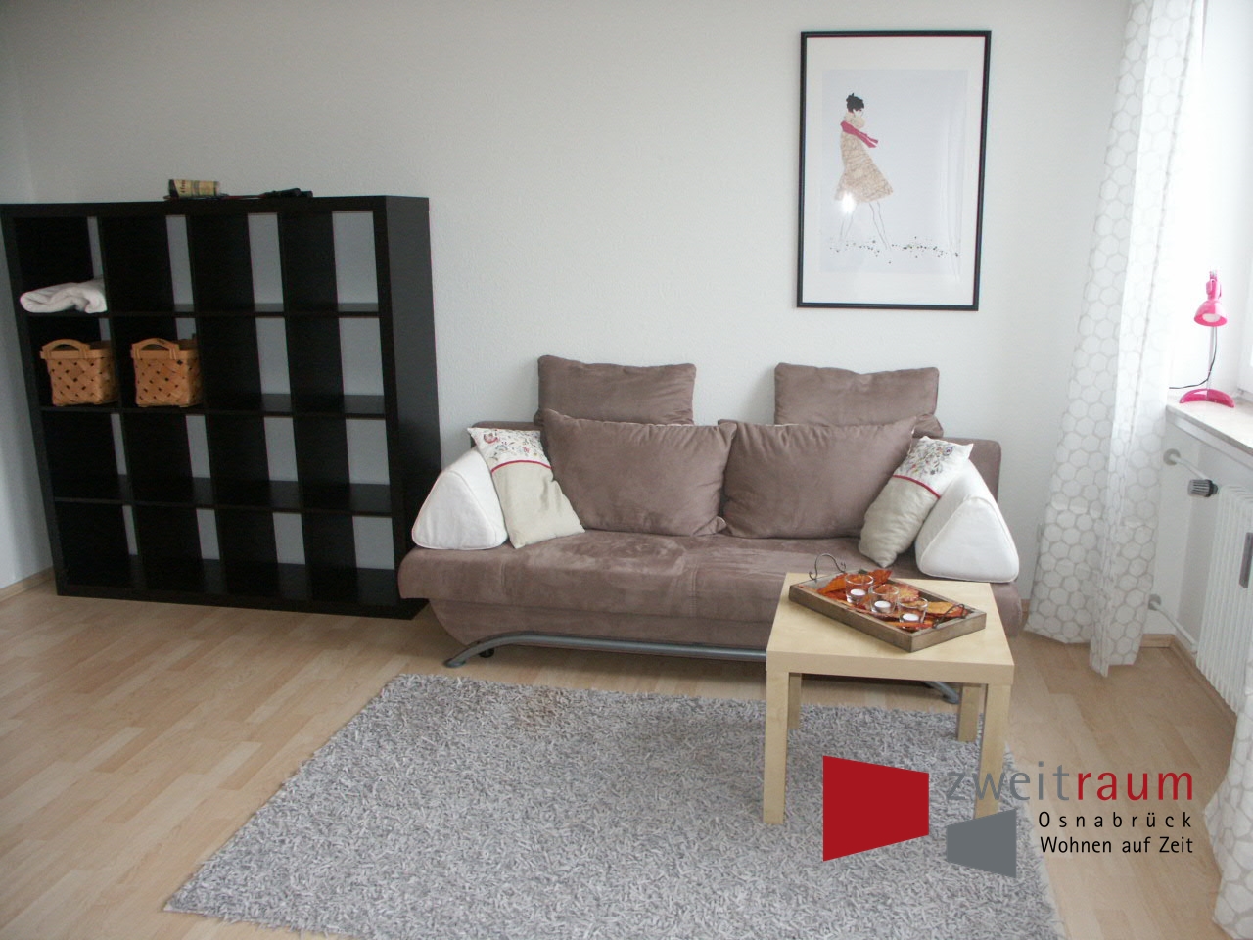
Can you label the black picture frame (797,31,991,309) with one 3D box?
[{"bbox_3d":[0.909,-1.017,3.485,0.620,0.920,0.025,2,14,10],"label":"black picture frame"}]

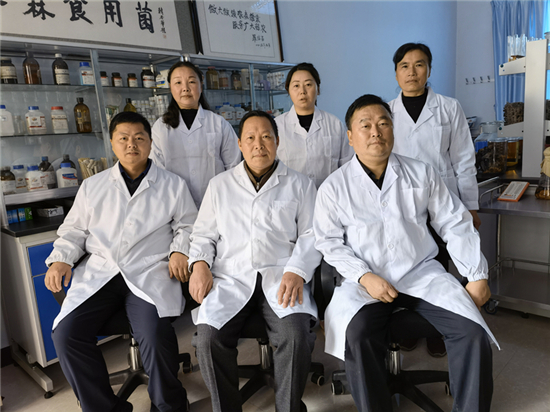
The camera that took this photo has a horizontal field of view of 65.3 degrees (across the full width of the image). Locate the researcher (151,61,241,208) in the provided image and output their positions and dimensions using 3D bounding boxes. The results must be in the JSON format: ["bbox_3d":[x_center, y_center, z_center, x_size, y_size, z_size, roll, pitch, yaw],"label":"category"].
[{"bbox_3d":[-0.379,0.055,2.342,0.480,1.621,0.300,-4,10,-1],"label":"researcher"}]

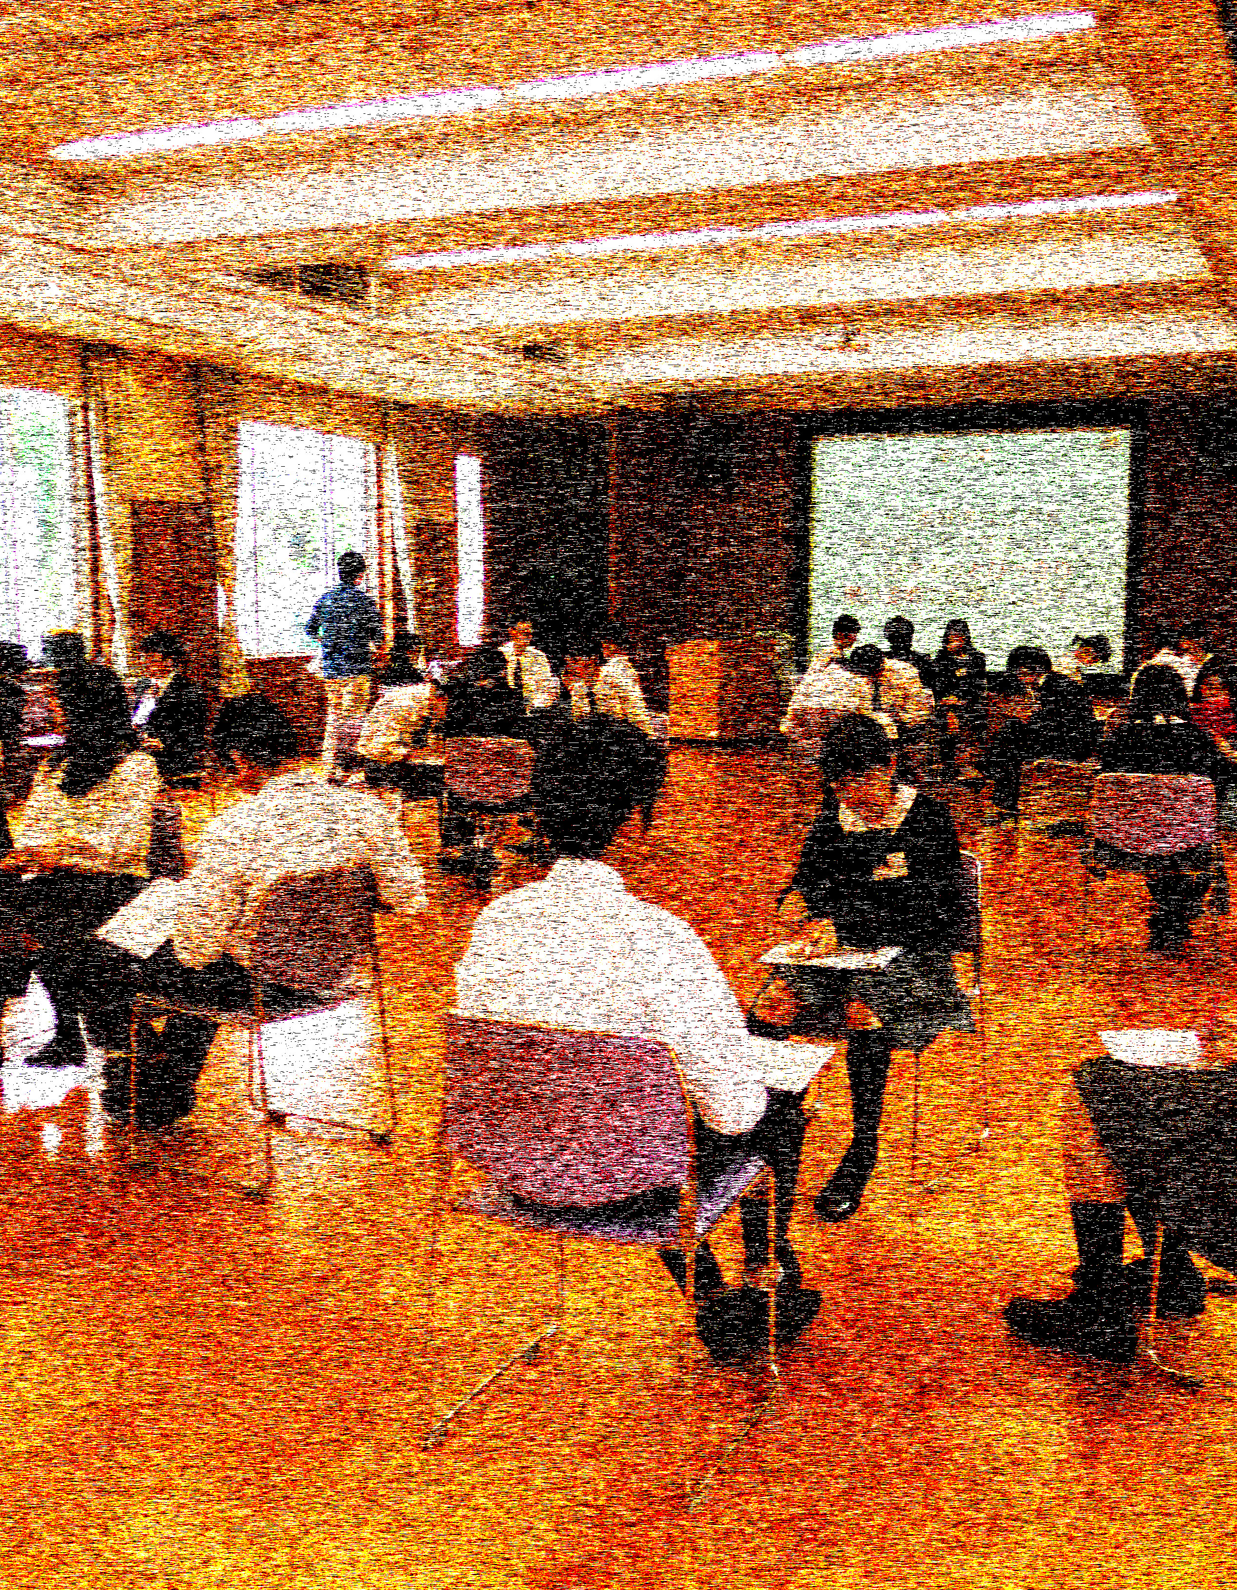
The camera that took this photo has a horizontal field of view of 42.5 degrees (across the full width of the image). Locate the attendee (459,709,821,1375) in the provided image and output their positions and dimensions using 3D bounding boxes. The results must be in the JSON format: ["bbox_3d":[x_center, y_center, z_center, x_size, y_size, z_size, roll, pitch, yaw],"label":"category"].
[{"bbox_3d":[0.075,0.491,2.991,0.530,1.240,0.740,4,8,23],"label":"attendee"}]

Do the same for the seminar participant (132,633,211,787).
[{"bbox_3d":[-2.503,-0.291,8.800,0.480,1.250,0.760,7,9,40],"label":"seminar participant"}]

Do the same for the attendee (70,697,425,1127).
[{"bbox_3d":[-1.013,0.342,4.183,0.800,1.200,0.570,4,8,25],"label":"attendee"}]

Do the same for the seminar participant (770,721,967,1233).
[{"bbox_3d":[0.611,0.391,4.035,0.480,1.180,0.740,4,8,25],"label":"seminar participant"}]

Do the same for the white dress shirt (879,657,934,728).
[{"bbox_3d":[1.896,-0.643,10.404,0.340,0.570,0.450,-6,10,-40],"label":"white dress shirt"}]

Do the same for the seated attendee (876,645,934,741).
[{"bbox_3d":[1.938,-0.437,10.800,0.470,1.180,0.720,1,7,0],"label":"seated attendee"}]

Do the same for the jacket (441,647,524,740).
[{"bbox_3d":[-0.649,-0.369,7.850,0.460,0.600,0.320,2,7,11],"label":"jacket"}]

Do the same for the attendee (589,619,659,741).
[{"bbox_3d":[-0.059,-0.473,10.400,0.780,1.290,0.470,2,7,8],"label":"attendee"}]

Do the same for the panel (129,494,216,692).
[{"bbox_3d":[-3.606,-1.266,12.950,0.050,2.120,0.990,4,8,25],"label":"panel"}]

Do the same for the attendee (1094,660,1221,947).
[{"bbox_3d":[2.200,0.048,6.631,0.460,1.200,0.700,1,8,6],"label":"attendee"}]

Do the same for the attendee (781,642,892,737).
[{"bbox_3d":[1.344,-0.366,9.836,0.530,1.160,0.780,4,8,22],"label":"attendee"}]

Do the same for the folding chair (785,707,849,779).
[{"bbox_3d":[1.262,-0.158,9.702,0.480,0.780,0.530,2,8,14],"label":"folding chair"}]

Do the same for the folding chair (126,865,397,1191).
[{"bbox_3d":[-0.924,0.558,4.135,0.535,0.775,0.510,4,8,25],"label":"folding chair"}]

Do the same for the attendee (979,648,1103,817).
[{"bbox_3d":[2.716,-0.373,10.300,0.760,1.200,0.460,4,8,25],"label":"attendee"}]

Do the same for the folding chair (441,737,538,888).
[{"bbox_3d":[-0.641,0.080,7.779,0.480,0.780,0.530,0,8,-5],"label":"folding chair"}]

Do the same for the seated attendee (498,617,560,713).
[{"bbox_3d":[-0.635,-0.506,10.324,0.500,1.270,0.800,6,9,33],"label":"seated attendee"}]

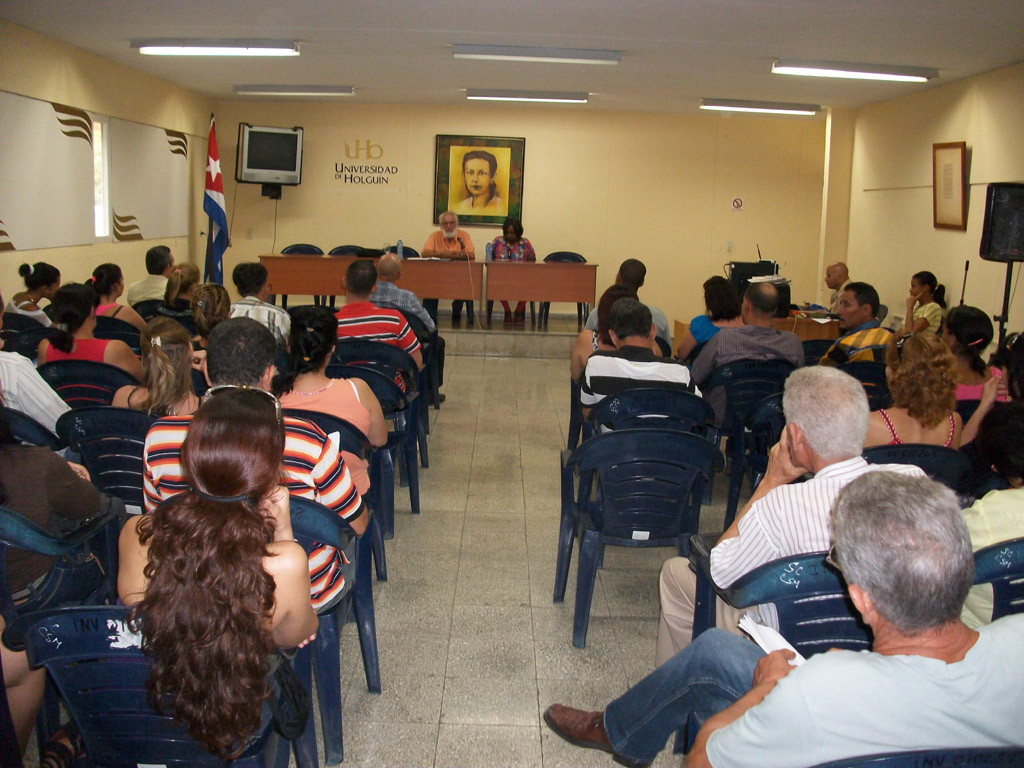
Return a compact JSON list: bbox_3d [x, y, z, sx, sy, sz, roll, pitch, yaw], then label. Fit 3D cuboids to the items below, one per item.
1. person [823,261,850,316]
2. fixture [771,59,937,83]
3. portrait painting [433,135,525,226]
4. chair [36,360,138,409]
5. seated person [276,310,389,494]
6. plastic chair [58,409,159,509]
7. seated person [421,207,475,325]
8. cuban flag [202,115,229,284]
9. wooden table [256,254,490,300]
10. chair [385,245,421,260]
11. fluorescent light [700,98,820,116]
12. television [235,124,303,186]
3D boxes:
[{"bbox_3d":[2.642,-0.415,7.827,0.750,1.200,0.500,4,11,13],"label":"person"},{"bbox_3d":[2.508,-2.318,6.735,1.232,0.096,0.151,2,11,-1],"label":"fixture"},{"bbox_3d":[-0.390,-2.407,10.911,1.050,1.060,0.050,2,11,-1],"label":"portrait painting"},{"bbox_3d":[-1.924,0.252,4.457,0.570,0.830,0.560,2,11,4],"label":"chair"},{"bbox_3d":[-0.761,0.237,3.821,0.505,1.212,0.808,2,11,-1],"label":"seated person"},{"bbox_3d":[-1.442,0.433,3.680,0.565,0.823,0.535,2,11,3],"label":"plastic chair"},{"bbox_3d":[-0.743,-1.375,10.725,0.600,1.290,0.680,1,11,-1],"label":"seated person"},{"bbox_3d":[-3.394,-2.008,10.482,0.300,2.140,0.270,1,11,-1],"label":"cuban flag"},{"bbox_3d":[-1.518,-1.040,10.272,2.420,0.739,0.600,2,11,-1],"label":"wooden table"},{"bbox_3d":[-1.363,-1.171,10.748,0.570,0.830,0.560,2,11,-1],"label":"chair"},{"bbox_3d":[2.541,-2.827,9.359,1.240,0.090,0.150,1,11,-1],"label":"fluorescent light"},{"bbox_3d":[-2.693,-2.559,10.247,0.707,0.636,0.505,4,11,-5],"label":"television"}]

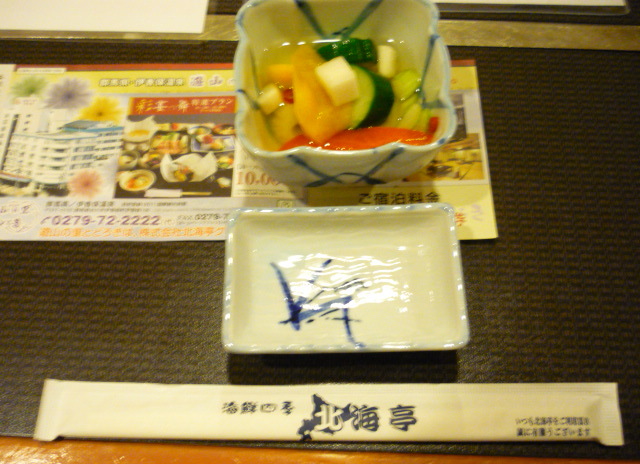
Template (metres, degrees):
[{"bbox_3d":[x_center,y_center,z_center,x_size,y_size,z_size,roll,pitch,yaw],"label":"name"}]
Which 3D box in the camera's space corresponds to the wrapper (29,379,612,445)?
[{"bbox_3d":[0.004,0.076,0.260,0.247,0.008,0.025,0,67,0],"label":"wrapper"}]

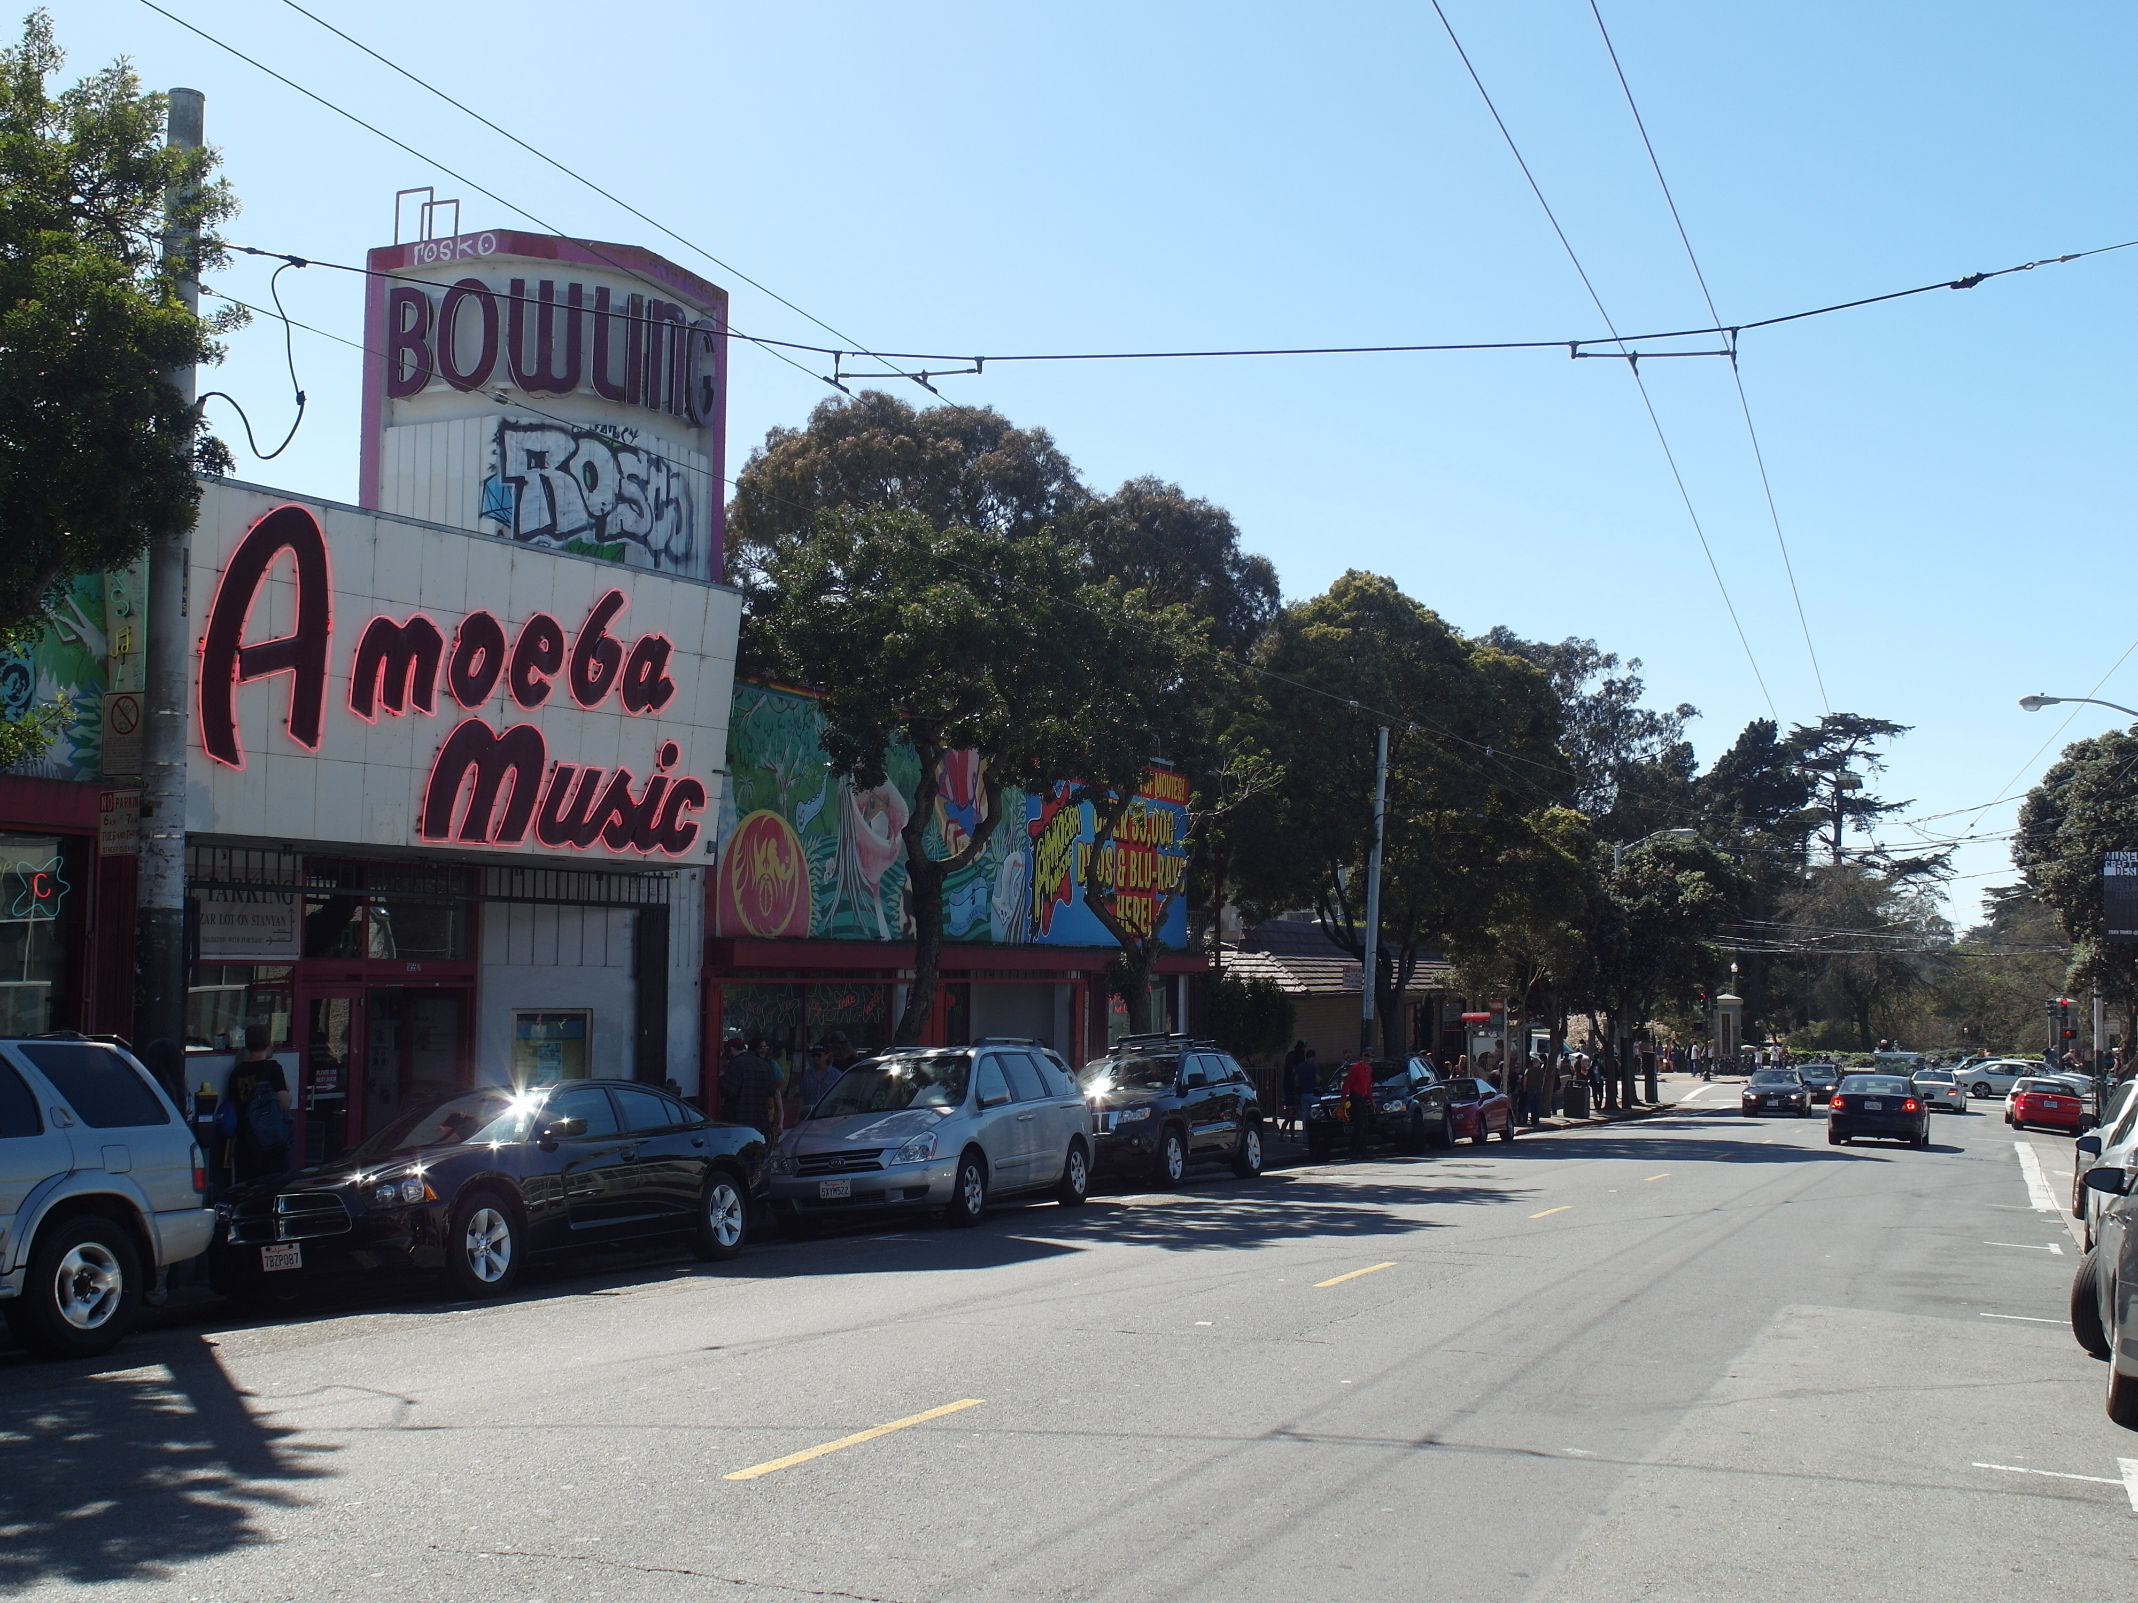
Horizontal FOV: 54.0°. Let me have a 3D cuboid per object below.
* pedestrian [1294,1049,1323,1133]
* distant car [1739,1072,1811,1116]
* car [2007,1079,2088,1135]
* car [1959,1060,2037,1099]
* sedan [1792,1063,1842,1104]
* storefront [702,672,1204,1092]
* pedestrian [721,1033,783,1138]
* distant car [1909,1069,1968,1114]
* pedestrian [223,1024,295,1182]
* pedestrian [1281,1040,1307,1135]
[{"bbox_3d":[4.468,5.477,39.138,0.350,1.760,0.500,4,-6,-41],"label":"pedestrian"},{"bbox_3d":[22.704,9.337,67.278,1.810,1.430,4.600,-1,-7,24],"label":"distant car"},{"bbox_3d":[27.042,8.405,58.126,1.780,1.400,4.500,-2,-7,24],"label":"car"},{"bbox_3d":[36.866,10.821,81.881,4.600,1.420,1.800,-2,-5,24],"label":"car"},{"bbox_3d":[30.641,11.482,85.637,1.800,1.580,4.500,-2,-7,24],"label":"sedan"},{"bbox_3d":[-1.987,2.409,36.183,3.500,7.050,18.000,-1,-5,24],"label":"storefront"},{"bbox_3d":[-3.393,3.340,22.373,0.550,1.700,0.420,2,-5,-21],"label":"pedestrian"},{"bbox_3d":[29.919,9.955,72.173,1.800,1.430,4.600,-2,-7,24],"label":"distant car"},{"bbox_3d":[-6.839,2.741,17.621,0.520,1.730,0.450,0,-5,6],"label":"pedestrian"},{"bbox_3d":[4.220,5.402,39.451,0.360,1.850,0.500,4,-6,-37],"label":"pedestrian"}]

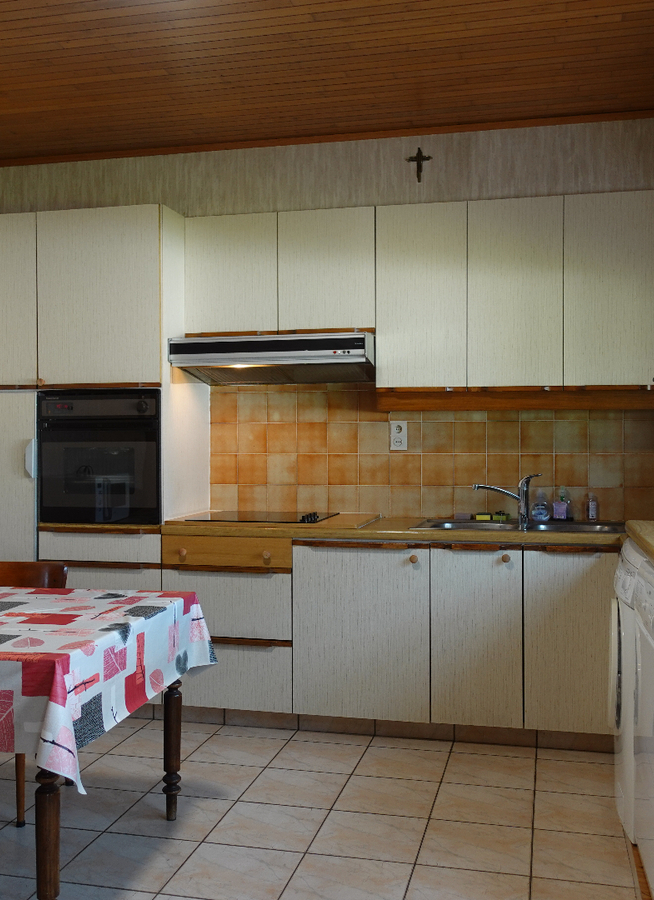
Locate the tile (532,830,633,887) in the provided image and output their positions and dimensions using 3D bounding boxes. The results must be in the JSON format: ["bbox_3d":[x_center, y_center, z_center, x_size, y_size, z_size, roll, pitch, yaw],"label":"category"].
[{"bbox_3d":[0.756,1.218,2.687,0.278,0.010,0.331,0,0,13],"label":"tile"}]

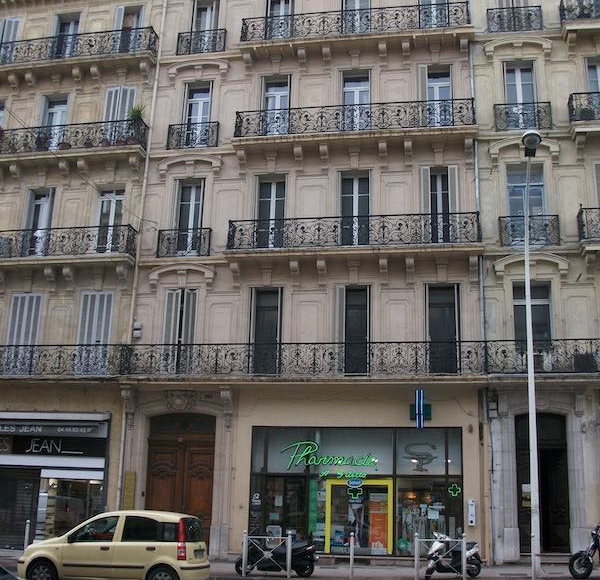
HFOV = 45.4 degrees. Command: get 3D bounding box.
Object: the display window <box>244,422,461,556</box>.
[{"bbox_3d":[1.424,5.241,18.750,5.542,3.231,0.200,-1,-15,10],"label":"display window"}]

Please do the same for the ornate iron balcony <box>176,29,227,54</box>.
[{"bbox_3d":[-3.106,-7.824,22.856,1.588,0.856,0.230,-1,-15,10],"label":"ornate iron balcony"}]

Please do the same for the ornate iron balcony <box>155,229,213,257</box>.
[{"bbox_3d":[-3.335,-1.313,20.982,1.570,0.830,0.300,-1,-16,9],"label":"ornate iron balcony"}]

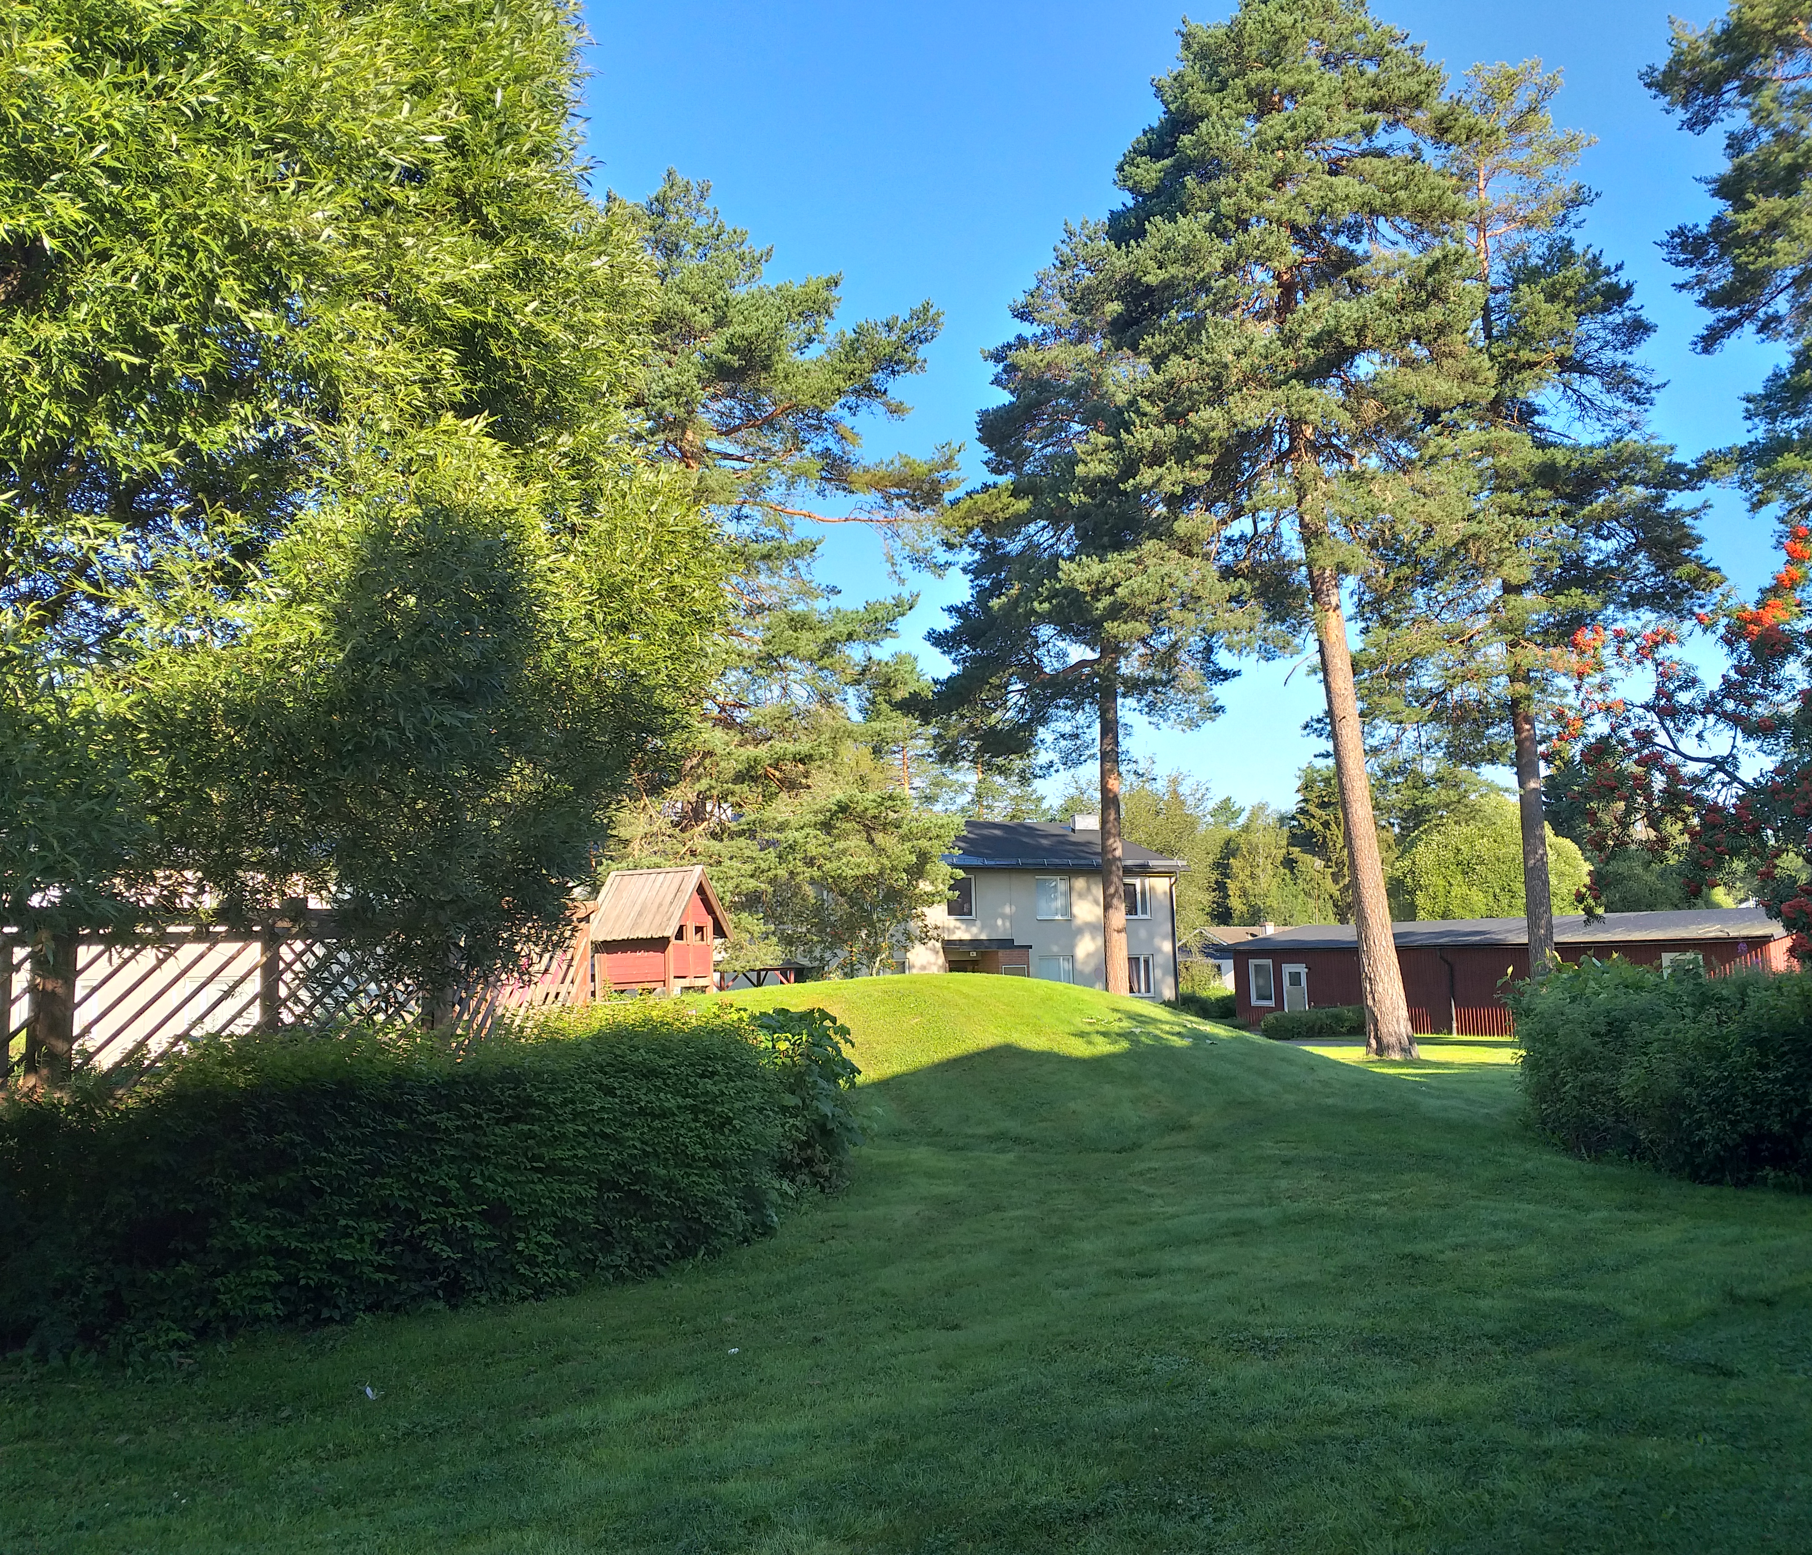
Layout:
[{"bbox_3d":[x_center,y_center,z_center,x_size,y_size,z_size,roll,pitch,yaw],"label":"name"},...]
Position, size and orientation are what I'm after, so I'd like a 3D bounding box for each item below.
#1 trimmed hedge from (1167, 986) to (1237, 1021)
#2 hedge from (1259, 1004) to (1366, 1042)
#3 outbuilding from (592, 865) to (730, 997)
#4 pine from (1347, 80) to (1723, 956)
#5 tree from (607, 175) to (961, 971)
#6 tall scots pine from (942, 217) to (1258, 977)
[{"bbox_3d":[9.861,7.564,51.946,2.800,1.150,1.400,2,-8,-27],"label":"trimmed hedge"},{"bbox_3d":[10.800,6.429,40.800,3.200,0.950,1.300,1,-7,-20],"label":"hedge"},{"bbox_3d":[-3.922,2.490,24.890,1.700,2.120,1.850,-4,-7,24],"label":"outbuilding"},{"bbox_3d":[13.047,-4.911,32.267,7.600,21.171,7.200,-1,-7,0],"label":"pine"},{"bbox_3d":[-2.818,-3.622,32.156,8.200,18.673,8.000,-1,-7,0],"label":"tree"},{"bbox_3d":[4.531,-3.572,36.662,7.600,19.715,7.200,-1,-7,0],"label":"tall scots pine"}]

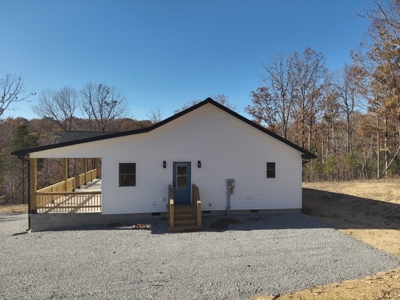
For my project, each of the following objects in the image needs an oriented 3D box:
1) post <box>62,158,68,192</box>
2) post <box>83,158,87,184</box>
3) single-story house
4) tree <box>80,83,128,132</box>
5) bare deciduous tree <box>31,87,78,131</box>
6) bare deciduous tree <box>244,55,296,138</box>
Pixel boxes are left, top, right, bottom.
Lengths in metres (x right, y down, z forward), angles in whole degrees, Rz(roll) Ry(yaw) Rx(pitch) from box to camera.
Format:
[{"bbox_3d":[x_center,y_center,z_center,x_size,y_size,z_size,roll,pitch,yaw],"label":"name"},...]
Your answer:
[{"bbox_3d":[-8.210,1.560,16.950,0.200,2.470,0.200,0,0,-9],"label":"post"},{"bbox_3d":[-8.940,1.540,21.600,0.200,2.470,0.200,0,0,-9],"label":"post"},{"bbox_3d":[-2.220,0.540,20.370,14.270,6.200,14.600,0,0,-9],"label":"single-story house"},{"bbox_3d":[-15.800,-3.200,46.000,8.000,16.000,8.000,0,0,-20],"label":"tree"},{"bbox_3d":[-24.000,-2.900,46.000,7.600,15.300,7.600,0,0,-27],"label":"bare deciduous tree"},{"bbox_3d":[8.500,-4.500,34.000,6.200,14.900,6.200,0,0,12],"label":"bare deciduous tree"}]

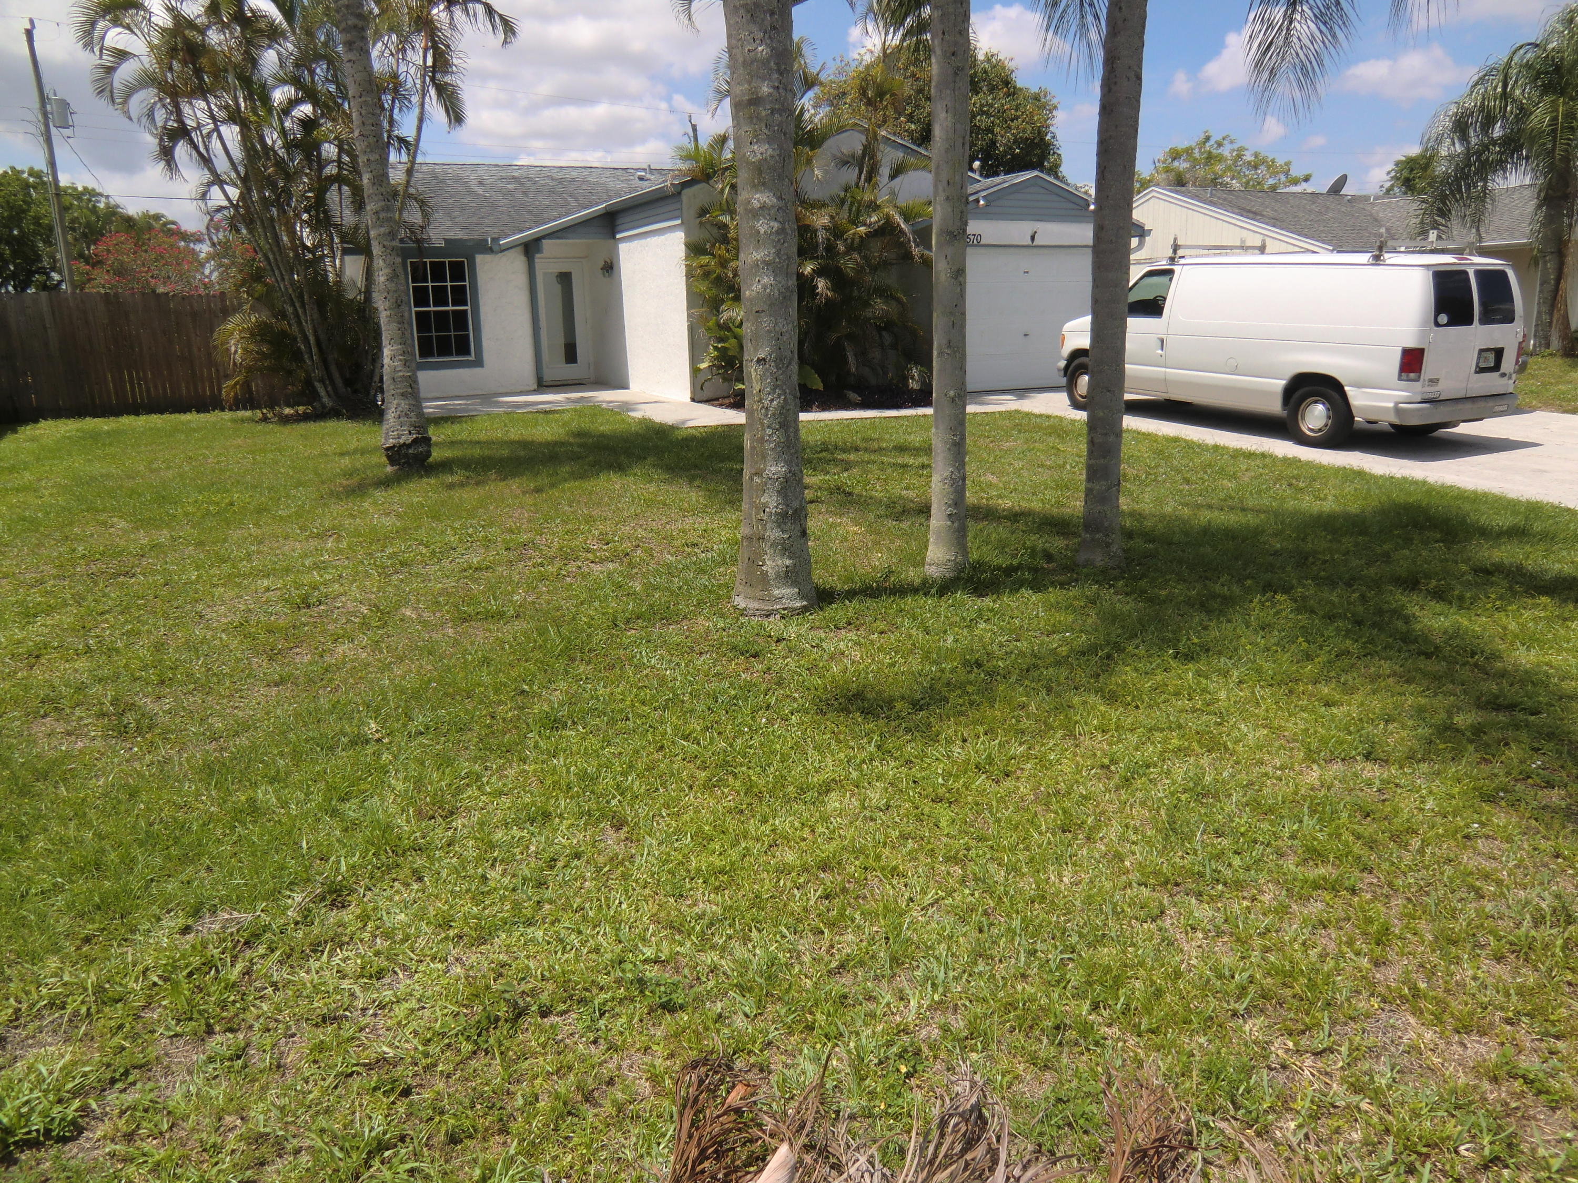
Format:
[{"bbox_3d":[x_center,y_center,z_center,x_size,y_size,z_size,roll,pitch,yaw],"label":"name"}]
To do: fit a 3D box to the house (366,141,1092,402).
[{"bbox_3d":[-2.203,-6.056,19.888,12.400,4.100,11.200,-10,19,-29],"label":"house"}]

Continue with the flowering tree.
[{"bbox_3d":[-12.025,-5.555,20.864,2.450,2.660,2.800,-10,19,-29],"label":"flowering tree"}]

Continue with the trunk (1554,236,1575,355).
[{"bbox_3d":[16.463,-6.196,22.950,0.420,2.450,0.420,11,20,33],"label":"trunk"}]

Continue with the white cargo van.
[{"bbox_3d":[5.737,-3.083,13.367,2.050,2.080,5.300,-10,20,-29],"label":"white cargo van"}]

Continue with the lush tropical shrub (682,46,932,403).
[{"bbox_3d":[0.360,-5.115,15.747,3.600,4.700,2.700,-10,19,-29],"label":"lush tropical shrub"}]

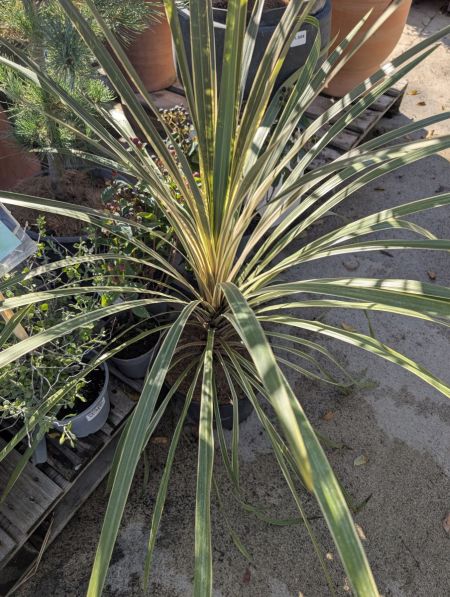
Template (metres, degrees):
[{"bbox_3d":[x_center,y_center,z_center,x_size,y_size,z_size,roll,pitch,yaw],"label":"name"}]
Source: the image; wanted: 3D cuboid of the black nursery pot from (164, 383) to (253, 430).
[{"bbox_3d":[-0.025,0.240,1.295,0.312,0.250,0.312,0,50,0],"label":"black nursery pot"}]

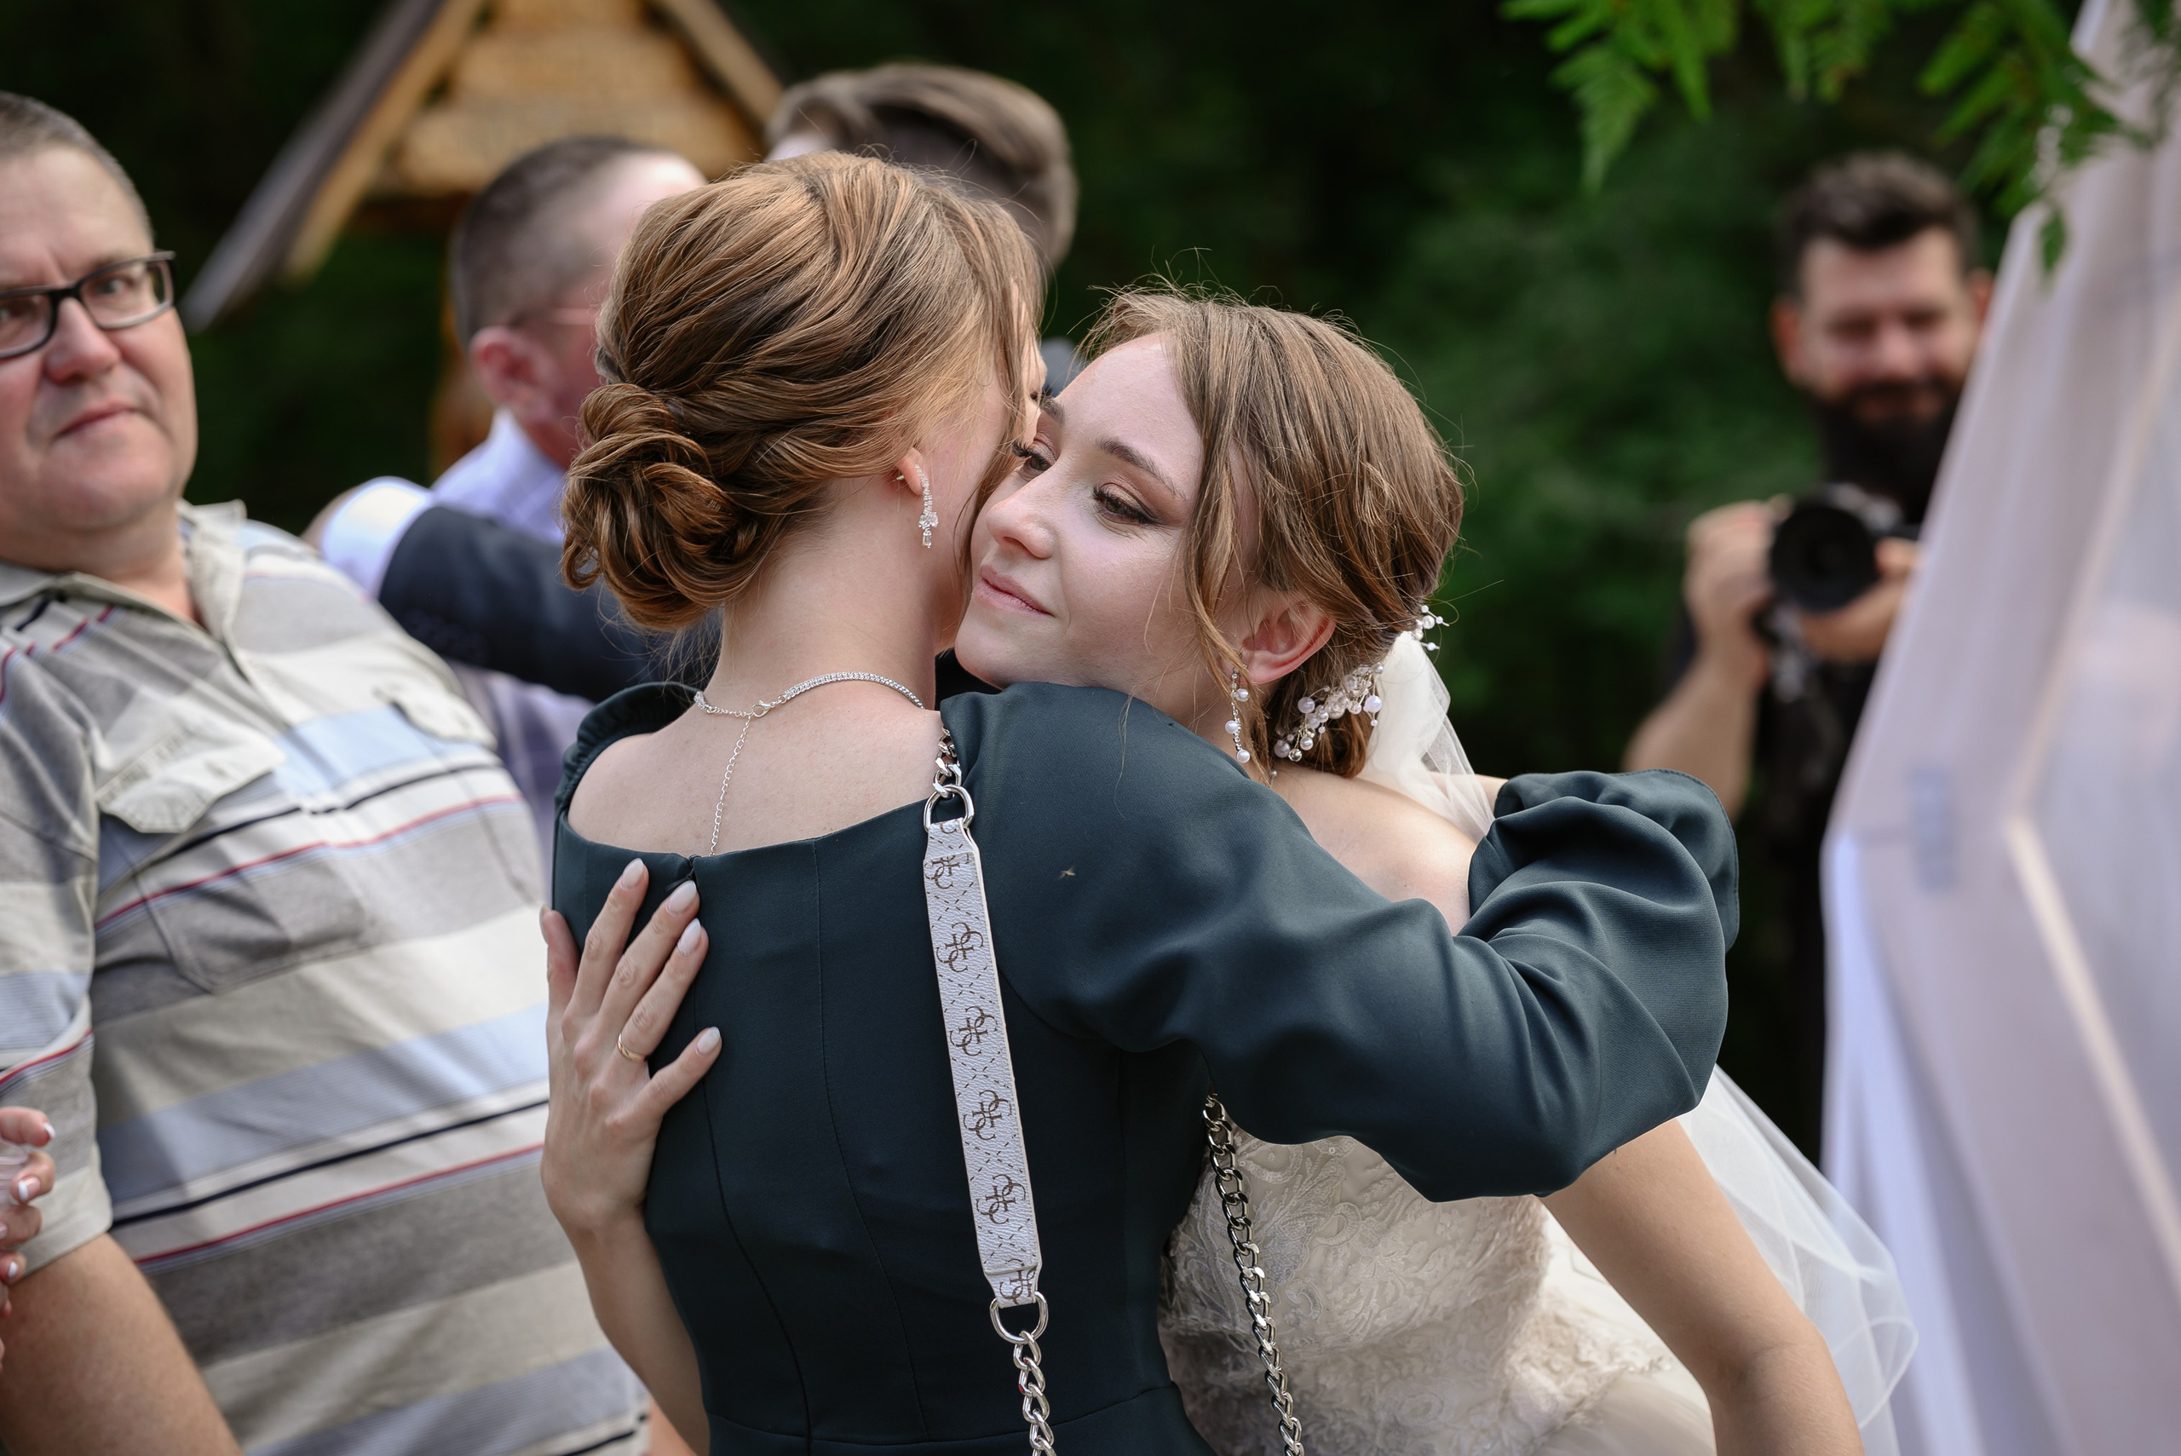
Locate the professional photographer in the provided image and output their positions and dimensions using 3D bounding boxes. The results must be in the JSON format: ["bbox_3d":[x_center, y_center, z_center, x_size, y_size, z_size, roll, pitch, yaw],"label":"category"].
[{"bbox_3d":[0.705,0.375,4.520,0.550,1.770,0.450,0,2,7],"label":"professional photographer"}]

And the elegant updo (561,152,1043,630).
[{"bbox_3d":[-0.147,-0.171,2.600,0.245,0.245,0.195,-2,3,-45],"label":"elegant updo"}]

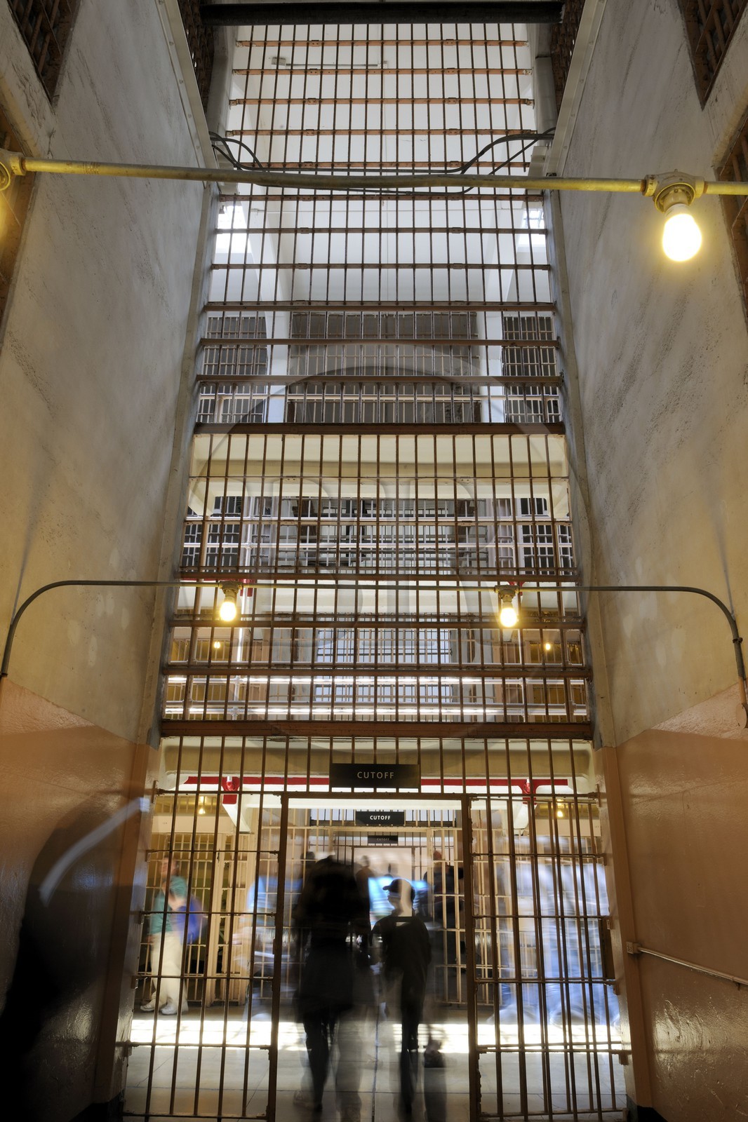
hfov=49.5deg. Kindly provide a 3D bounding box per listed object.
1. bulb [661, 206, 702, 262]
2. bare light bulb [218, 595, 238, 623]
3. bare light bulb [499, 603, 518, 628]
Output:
[{"bbox_3d":[0.585,-0.628,1.548,0.068,0.116,0.068,0,-22,1],"label":"bulb"},{"bbox_3d":[-0.684,0.228,3.811,0.070,0.115,0.070,0,-21,1],"label":"bare light bulb"},{"bbox_3d":[0.630,0.253,3.795,0.070,0.115,0.070,0,-21,1],"label":"bare light bulb"}]

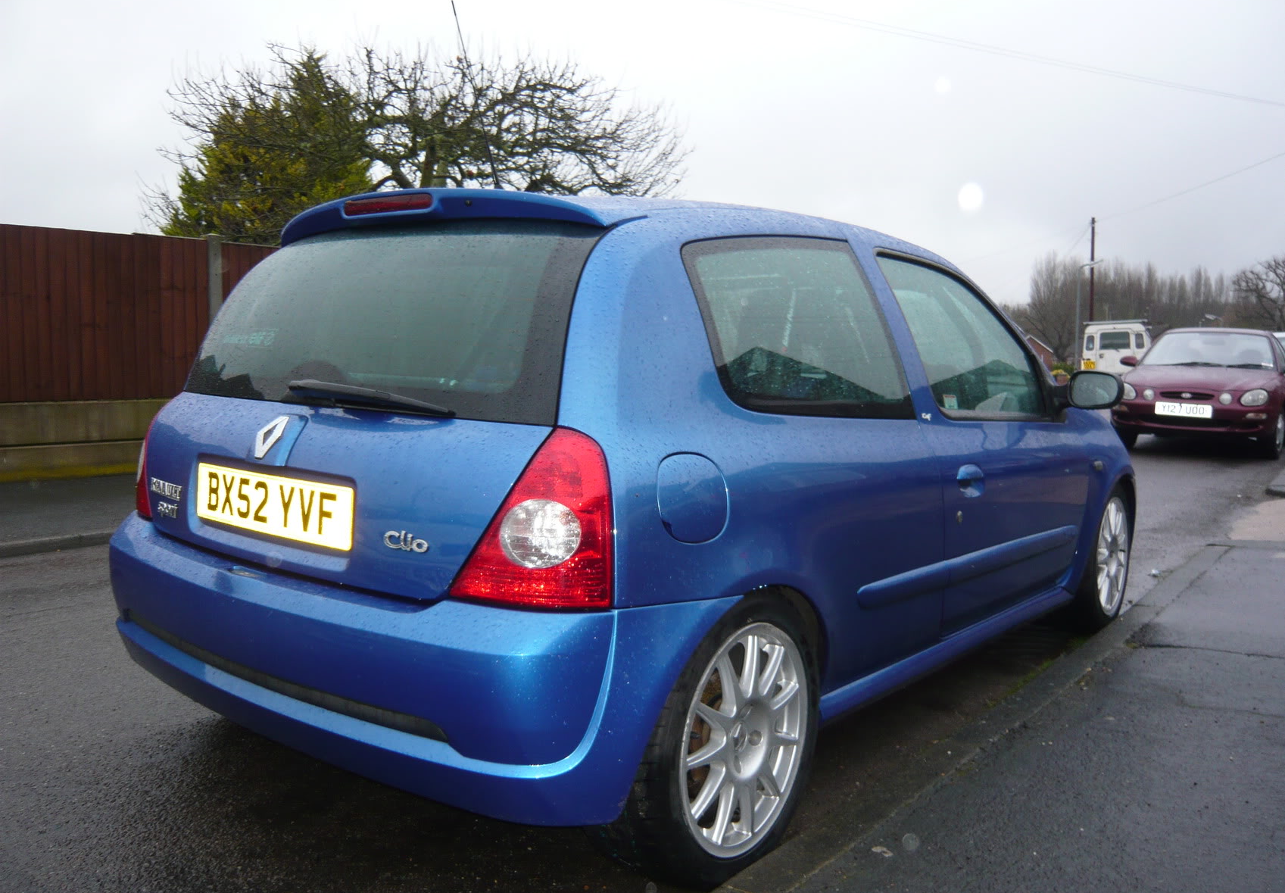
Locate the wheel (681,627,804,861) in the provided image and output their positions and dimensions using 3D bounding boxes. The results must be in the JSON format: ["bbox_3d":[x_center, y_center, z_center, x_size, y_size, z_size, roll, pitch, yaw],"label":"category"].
[{"bbox_3d":[0.136,0.546,2.020,0.180,0.440,0.440,6,7,38],"label":"wheel"}]

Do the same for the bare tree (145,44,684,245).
[{"bbox_3d":[-2.970,-2.700,13.800,7.000,5.200,6.200,0,4,-12],"label":"bare tree"}]

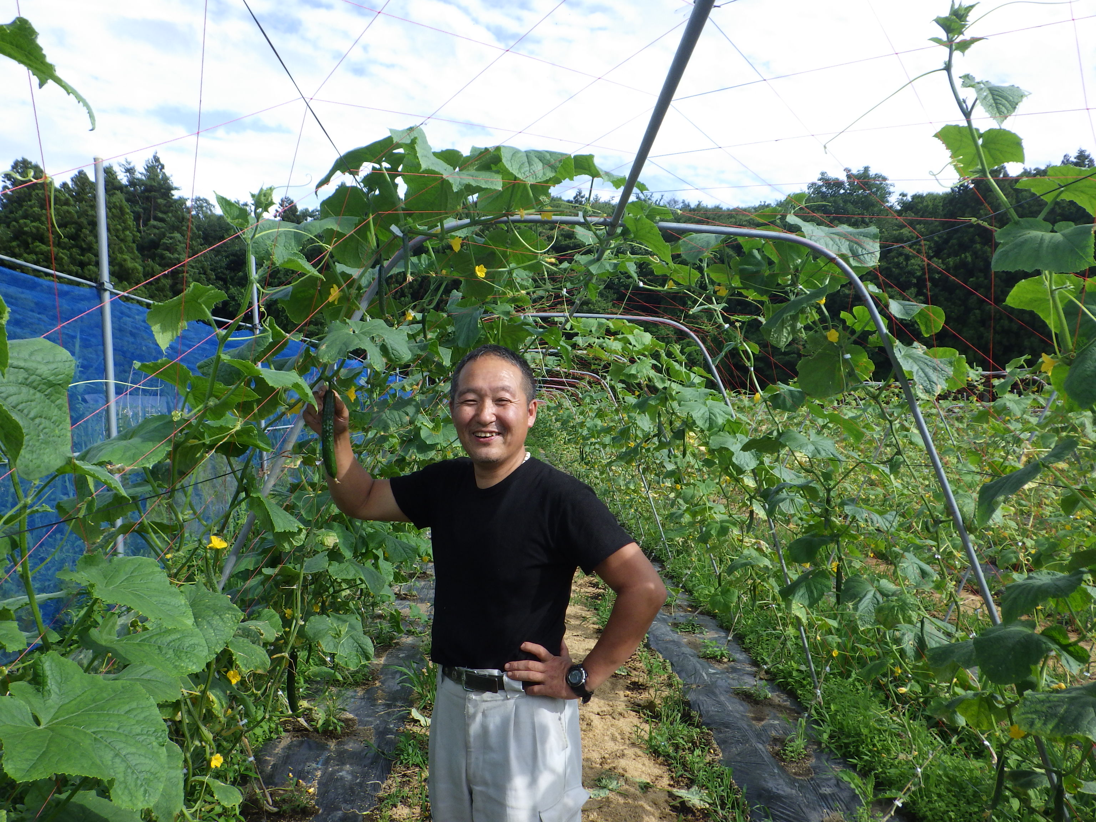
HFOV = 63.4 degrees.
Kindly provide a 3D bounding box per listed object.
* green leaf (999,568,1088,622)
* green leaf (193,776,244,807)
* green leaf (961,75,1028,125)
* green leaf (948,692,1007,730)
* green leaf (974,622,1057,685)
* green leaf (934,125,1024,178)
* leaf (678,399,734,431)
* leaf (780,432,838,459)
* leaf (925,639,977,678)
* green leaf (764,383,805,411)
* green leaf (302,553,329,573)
[{"bbox_3d":[1.260,0.469,2.250,0.224,0.137,0.160,0,0,0],"label":"green leaf"},{"bbox_3d":[-0.785,0.901,2.100,0.120,0.040,0.085,26,32,9],"label":"green leaf"},{"bbox_3d":[0.856,-0.598,1.700,0.131,0.100,0.080,-1,1,0],"label":"green leaf"},{"bbox_3d":[1.016,0.710,2.100,0.135,0.070,0.105,-2,29,21],"label":"green leaf"},{"bbox_3d":[1.107,0.574,2.100,0.197,0.148,0.140,-1,1,0],"label":"green leaf"},{"bbox_3d":[0.689,-0.415,1.420,0.137,0.035,0.110,5,-30,-4],"label":"green leaf"},{"bbox_3d":[0.775,0.021,4.350,0.277,0.155,0.160,0,0,0],"label":"leaf"},{"bbox_3d":[0.992,0.128,3.350,0.233,0.104,0.160,0,0,0],"label":"leaf"},{"bbox_3d":[1.263,0.768,2.750,0.186,0.120,0.150,0,0,0],"label":"leaf"},{"bbox_3d":[0.948,-0.055,3.550,0.165,0.113,0.110,0,0,0],"label":"green leaf"},{"bbox_3d":[-0.813,0.534,3.100,0.096,0.072,0.080,-1,1,0],"label":"green leaf"}]

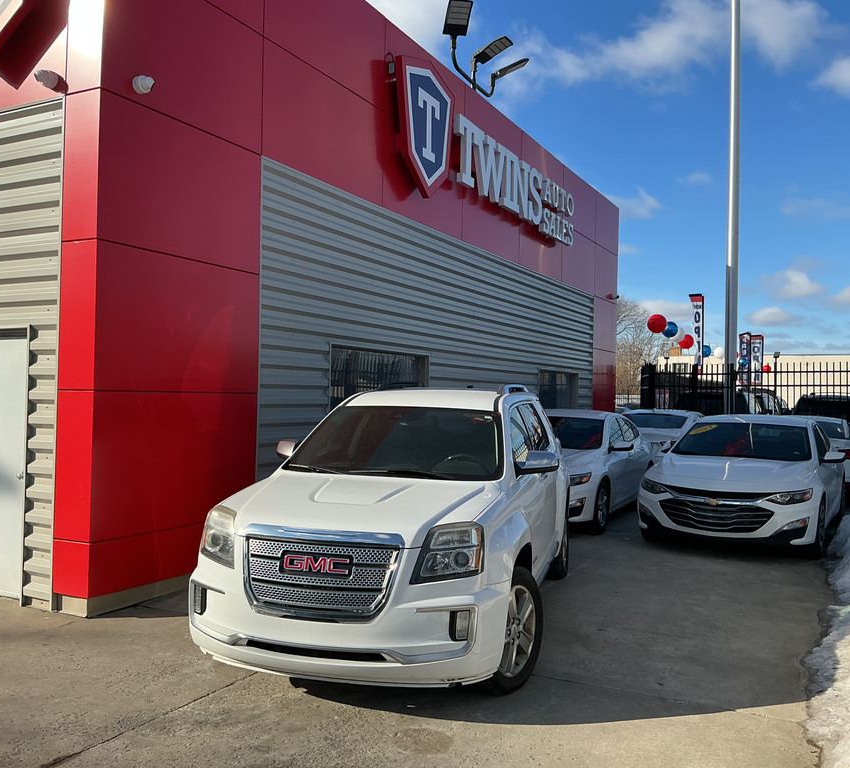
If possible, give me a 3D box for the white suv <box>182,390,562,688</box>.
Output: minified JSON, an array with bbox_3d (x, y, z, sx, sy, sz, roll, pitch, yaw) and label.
[{"bbox_3d":[0.015,0.895,6.486,1.860,1.700,4.700,1,-1,15],"label":"white suv"}]

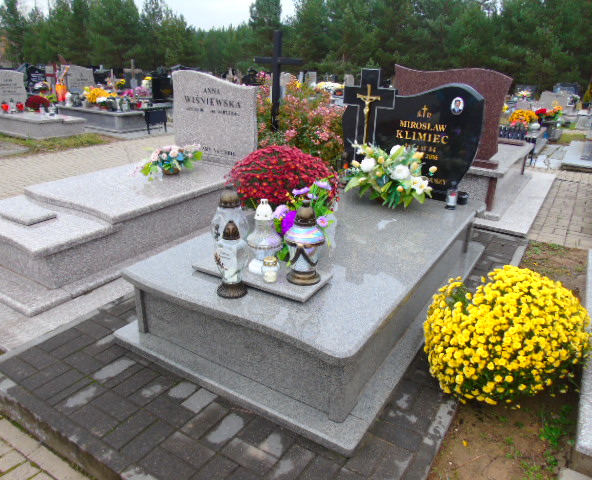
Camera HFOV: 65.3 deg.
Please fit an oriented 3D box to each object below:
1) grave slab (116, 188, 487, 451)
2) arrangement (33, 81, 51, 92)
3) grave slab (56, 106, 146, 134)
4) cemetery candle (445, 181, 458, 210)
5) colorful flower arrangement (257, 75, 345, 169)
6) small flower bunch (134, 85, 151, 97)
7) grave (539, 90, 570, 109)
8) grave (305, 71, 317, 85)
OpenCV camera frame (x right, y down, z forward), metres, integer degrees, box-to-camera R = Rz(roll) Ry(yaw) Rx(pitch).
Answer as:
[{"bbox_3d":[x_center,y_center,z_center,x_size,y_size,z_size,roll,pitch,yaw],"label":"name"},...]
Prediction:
[{"bbox_3d":[0.283,0.118,2.887,1.301,0.370,2.385,15,25,28],"label":"grave slab"},{"bbox_3d":[-5.559,-3.342,10.096,0.360,0.310,0.420,15,26,29],"label":"arrangement"},{"bbox_3d":[-3.718,-2.466,9.229,1.950,0.340,1.020,15,25,28],"label":"grave slab"},{"bbox_3d":[1.178,-0.335,3.467,0.092,0.205,0.092,15,25,28],"label":"cemetery candle"},{"bbox_3d":[0.017,-1.090,4.797,1.000,1.150,0.800,15,25,28],"label":"colorful flower arrangement"},{"bbox_3d":[-3.096,-3.005,9.353,0.320,0.280,0.350,15,26,29],"label":"small flower bunch"},{"bbox_3d":[5.443,-2.937,9.695,0.650,0.460,0.200,15,26,29],"label":"grave"},{"bbox_3d":[0.415,-4.872,14.448,0.130,0.730,0.580,15,25,28],"label":"grave"}]

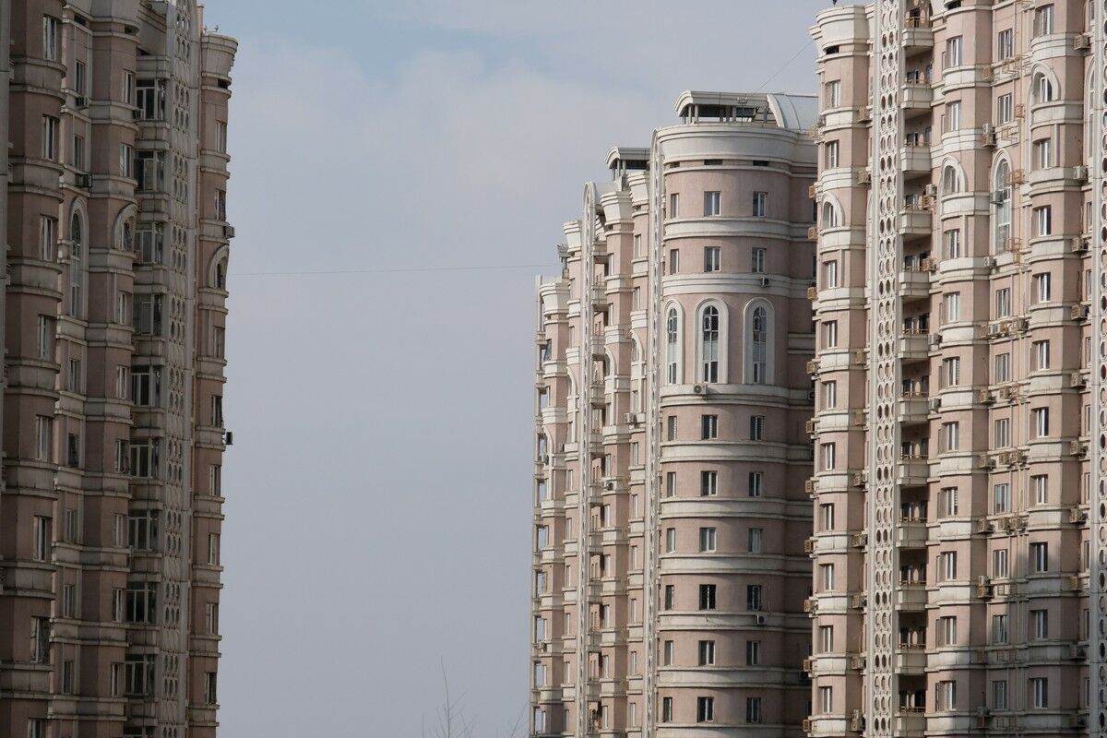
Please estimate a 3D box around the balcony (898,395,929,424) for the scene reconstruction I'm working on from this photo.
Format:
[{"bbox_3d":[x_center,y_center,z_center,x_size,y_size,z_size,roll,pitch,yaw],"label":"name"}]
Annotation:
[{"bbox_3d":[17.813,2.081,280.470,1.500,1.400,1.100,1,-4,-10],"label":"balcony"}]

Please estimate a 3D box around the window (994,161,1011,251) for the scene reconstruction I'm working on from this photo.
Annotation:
[{"bbox_3d":[21.774,-7.899,274.483,0.250,4.300,2.000,2,-4,-16],"label":"window"}]

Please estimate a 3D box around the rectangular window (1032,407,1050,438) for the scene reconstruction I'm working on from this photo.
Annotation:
[{"bbox_3d":[22.774,2.478,264.272,0.250,1.420,1.750,2,-4,-19],"label":"rectangular window"}]

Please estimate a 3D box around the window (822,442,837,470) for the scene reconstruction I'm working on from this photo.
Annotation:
[{"bbox_3d":[13.920,4.407,286.000,0.220,1.420,1.350,3,-4,-28],"label":"window"}]

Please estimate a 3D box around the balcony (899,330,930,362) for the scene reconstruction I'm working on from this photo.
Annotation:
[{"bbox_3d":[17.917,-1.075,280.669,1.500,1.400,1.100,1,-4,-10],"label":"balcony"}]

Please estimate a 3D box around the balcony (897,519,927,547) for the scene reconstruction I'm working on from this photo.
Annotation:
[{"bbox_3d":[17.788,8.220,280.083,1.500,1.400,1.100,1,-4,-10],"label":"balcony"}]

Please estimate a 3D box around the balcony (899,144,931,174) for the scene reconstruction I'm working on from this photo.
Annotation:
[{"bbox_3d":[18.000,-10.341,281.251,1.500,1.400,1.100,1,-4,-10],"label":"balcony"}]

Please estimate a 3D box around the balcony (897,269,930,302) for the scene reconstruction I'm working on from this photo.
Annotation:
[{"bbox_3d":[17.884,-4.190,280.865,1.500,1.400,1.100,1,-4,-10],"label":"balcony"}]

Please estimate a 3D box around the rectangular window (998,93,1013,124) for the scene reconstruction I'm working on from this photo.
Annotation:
[{"bbox_3d":[21.934,-12.659,274.812,0.200,1.420,1.800,2,-4,-16],"label":"rectangular window"}]

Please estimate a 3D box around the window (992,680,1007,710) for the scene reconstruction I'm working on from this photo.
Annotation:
[{"bbox_3d":[21.510,15.726,272.837,0.200,1.420,1.800,2,-4,-16],"label":"window"}]

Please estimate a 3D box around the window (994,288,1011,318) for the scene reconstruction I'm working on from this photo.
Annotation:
[{"bbox_3d":[21.343,-3.130,268.500,0.200,1.420,1.600,3,-4,-28],"label":"window"}]

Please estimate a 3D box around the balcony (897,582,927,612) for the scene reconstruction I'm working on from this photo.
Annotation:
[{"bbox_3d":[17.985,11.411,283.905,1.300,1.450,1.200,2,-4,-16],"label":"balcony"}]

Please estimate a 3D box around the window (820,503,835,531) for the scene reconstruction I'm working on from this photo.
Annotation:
[{"bbox_3d":[14.189,7.728,293.483,0.250,1.420,1.750,2,-4,-19],"label":"window"}]

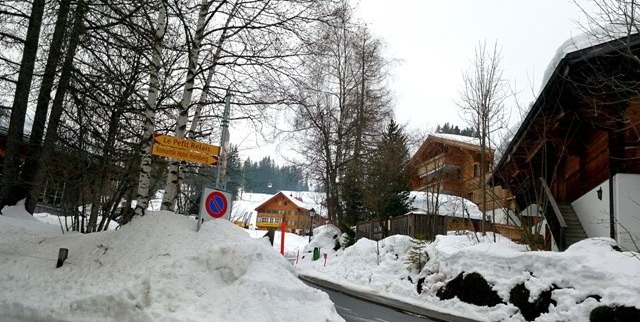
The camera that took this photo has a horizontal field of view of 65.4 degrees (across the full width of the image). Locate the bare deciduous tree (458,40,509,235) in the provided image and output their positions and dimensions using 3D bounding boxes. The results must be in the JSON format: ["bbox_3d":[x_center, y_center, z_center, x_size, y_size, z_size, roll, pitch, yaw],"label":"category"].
[{"bbox_3d":[8.241,-1.180,24.810,2.400,9.980,2.400,4,-9,0],"label":"bare deciduous tree"}]

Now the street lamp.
[{"bbox_3d":[-0.782,6.214,45.308,0.480,3.790,0.480,4,-9,0],"label":"street lamp"}]

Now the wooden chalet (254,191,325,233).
[{"bbox_3d":[-7.507,12.827,128.829,14.200,10.200,11.500,-2,-11,33],"label":"wooden chalet"}]

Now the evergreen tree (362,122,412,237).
[{"bbox_3d":[4.588,1.200,32.644,3.200,7.930,3.200,4,-9,0],"label":"evergreen tree"}]

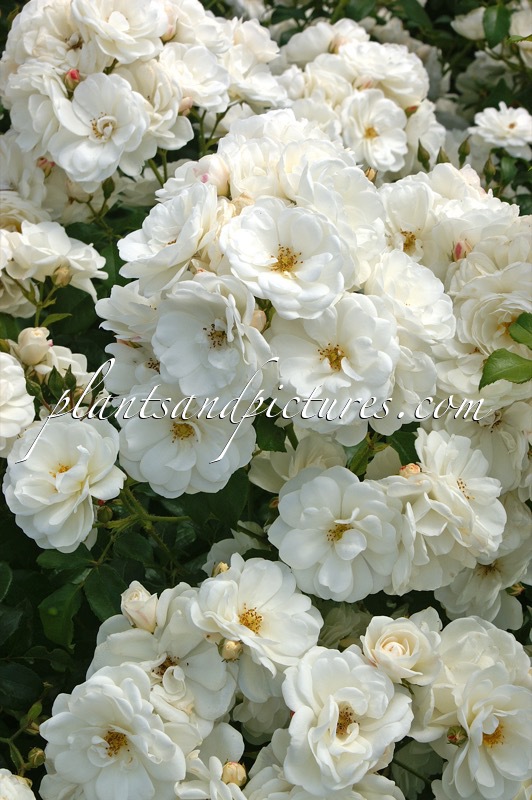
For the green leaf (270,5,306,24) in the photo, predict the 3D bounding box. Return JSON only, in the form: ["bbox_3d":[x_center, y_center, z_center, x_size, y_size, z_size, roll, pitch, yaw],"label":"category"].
[{"bbox_3d":[0.015,-0.274,1.420,0.027,0.011,0.017,0,60,0],"label":"green leaf"}]

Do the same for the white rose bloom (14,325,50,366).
[{"bbox_3d":[-0.129,-0.029,1.100,0.020,0.023,0.020,0,26,0],"label":"white rose bloom"}]

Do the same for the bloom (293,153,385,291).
[{"bbox_3d":[0.040,-0.100,1.120,0.062,0.042,0.072,0,63,-24],"label":"bloom"}]

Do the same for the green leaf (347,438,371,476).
[{"bbox_3d":[0.054,0.034,1.170,0.013,0.010,0.025,23,74,7],"label":"green leaf"}]

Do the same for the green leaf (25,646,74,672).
[{"bbox_3d":[-0.138,0.165,1.270,0.033,0.006,0.022,2,41,3],"label":"green leaf"}]

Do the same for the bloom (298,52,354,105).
[{"bbox_3d":[0.040,-0.213,1.330,0.040,0.034,0.039,0,56,0],"label":"bloom"}]

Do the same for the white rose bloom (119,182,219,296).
[{"bbox_3d":[-0.057,-0.095,1.180,0.068,0.040,0.066,-51,45,0],"label":"white rose bloom"}]

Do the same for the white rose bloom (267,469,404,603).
[{"bbox_3d":[0.036,0.070,1.040,0.069,0.069,0.036,1,-17,2],"label":"white rose bloom"}]

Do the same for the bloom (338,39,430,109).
[{"bbox_3d":[0.102,-0.276,1.700,0.076,0.050,0.062,-7,61,-14],"label":"bloom"}]

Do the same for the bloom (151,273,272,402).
[{"bbox_3d":[-0.029,-0.033,1.060,0.066,0.069,0.042,0,3,-18],"label":"bloom"}]

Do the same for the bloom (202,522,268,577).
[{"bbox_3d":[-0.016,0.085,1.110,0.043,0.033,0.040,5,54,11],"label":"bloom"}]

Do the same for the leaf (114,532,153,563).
[{"bbox_3d":[-0.074,0.082,1.110,0.024,0.010,0.020,-17,61,-9],"label":"leaf"}]

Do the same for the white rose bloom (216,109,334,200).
[{"bbox_3d":[0.006,-0.160,1.310,0.078,0.055,0.062,0,60,0],"label":"white rose bloom"}]

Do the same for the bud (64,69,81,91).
[{"bbox_3d":[-0.129,-0.213,1.330,0.011,0.016,0.011,6,25,0],"label":"bud"}]

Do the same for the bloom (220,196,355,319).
[{"bbox_3d":[0.012,-0.080,1.130,0.070,0.038,0.068,3,63,5],"label":"bloom"}]

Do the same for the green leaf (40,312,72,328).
[{"bbox_3d":[-0.131,-0.050,1.250,0.021,0.004,0.009,-23,37,-2],"label":"green leaf"}]

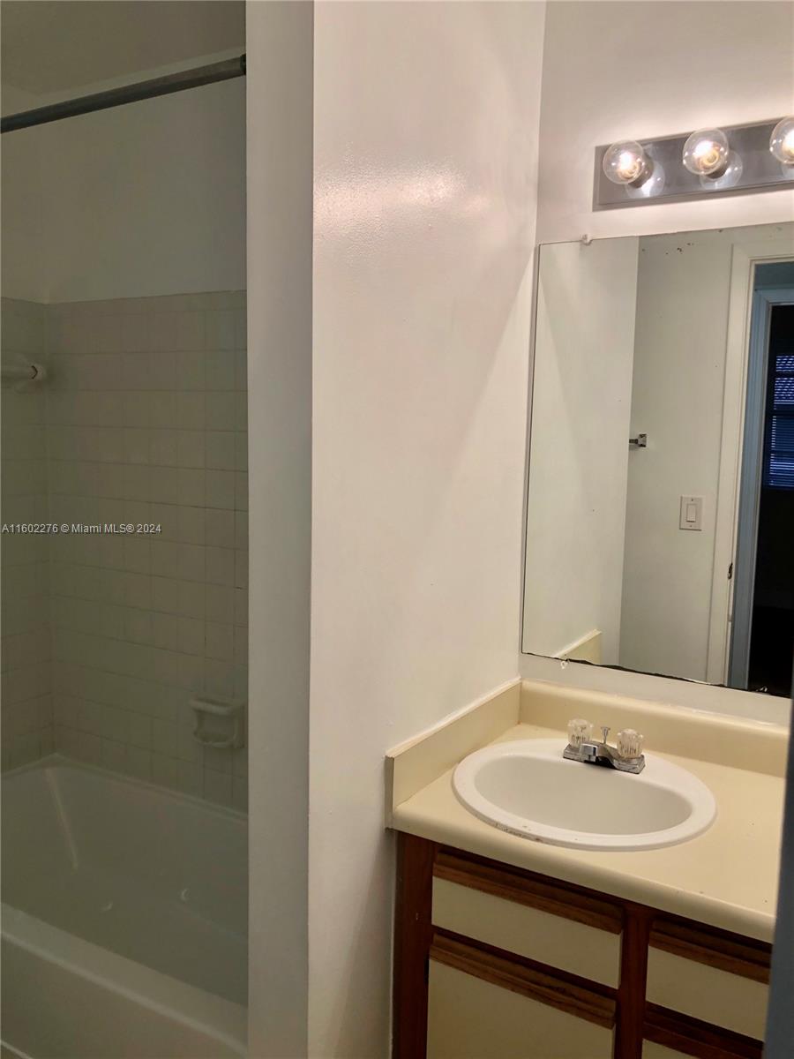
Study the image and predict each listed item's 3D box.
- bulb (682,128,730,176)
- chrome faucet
[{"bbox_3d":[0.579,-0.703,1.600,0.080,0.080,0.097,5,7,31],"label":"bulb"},{"bbox_3d":[0.399,0.434,1.690,0.156,0.076,0.132,5,7,31],"label":"chrome faucet"}]

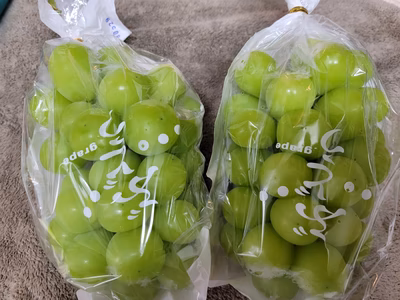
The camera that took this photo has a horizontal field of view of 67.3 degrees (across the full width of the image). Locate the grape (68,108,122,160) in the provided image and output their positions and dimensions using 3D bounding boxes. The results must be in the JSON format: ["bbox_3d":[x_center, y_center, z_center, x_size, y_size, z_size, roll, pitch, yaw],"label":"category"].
[{"bbox_3d":[-0.061,-0.009,0.175,0.032,0.031,0.030,0,70,0],"label":"grape"}]

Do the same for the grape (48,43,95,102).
[{"bbox_3d":[-0.084,-0.051,0.197,0.026,0.028,0.037,-17,70,-6],"label":"grape"}]

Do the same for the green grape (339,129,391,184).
[{"bbox_3d":[0.100,0.004,0.183,0.033,0.033,0.034,0,70,0],"label":"green grape"}]

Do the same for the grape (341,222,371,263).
[{"bbox_3d":[0.103,0.062,0.205,0.029,0.029,0.029,0,70,0],"label":"grape"}]

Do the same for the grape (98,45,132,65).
[{"bbox_3d":[-0.061,-0.063,0.215,0.026,0.026,0.028,0,70,0],"label":"grape"}]

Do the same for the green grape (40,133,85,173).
[{"bbox_3d":[-0.092,0.002,0.203,0.030,0.029,0.029,0,70,0],"label":"green grape"}]

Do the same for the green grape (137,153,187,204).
[{"bbox_3d":[-0.022,0.017,0.175,0.029,0.030,0.029,0,67,0],"label":"green grape"}]

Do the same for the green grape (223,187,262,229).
[{"bbox_3d":[0.029,0.038,0.197,0.029,0.029,0.029,0,67,0],"label":"green grape"}]

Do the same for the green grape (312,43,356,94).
[{"bbox_3d":[0.084,-0.050,0.187,0.027,0.029,0.030,0,67,0],"label":"green grape"}]

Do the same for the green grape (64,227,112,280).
[{"bbox_3d":[-0.063,0.059,0.172,0.029,0.029,0.029,0,67,0],"label":"green grape"}]

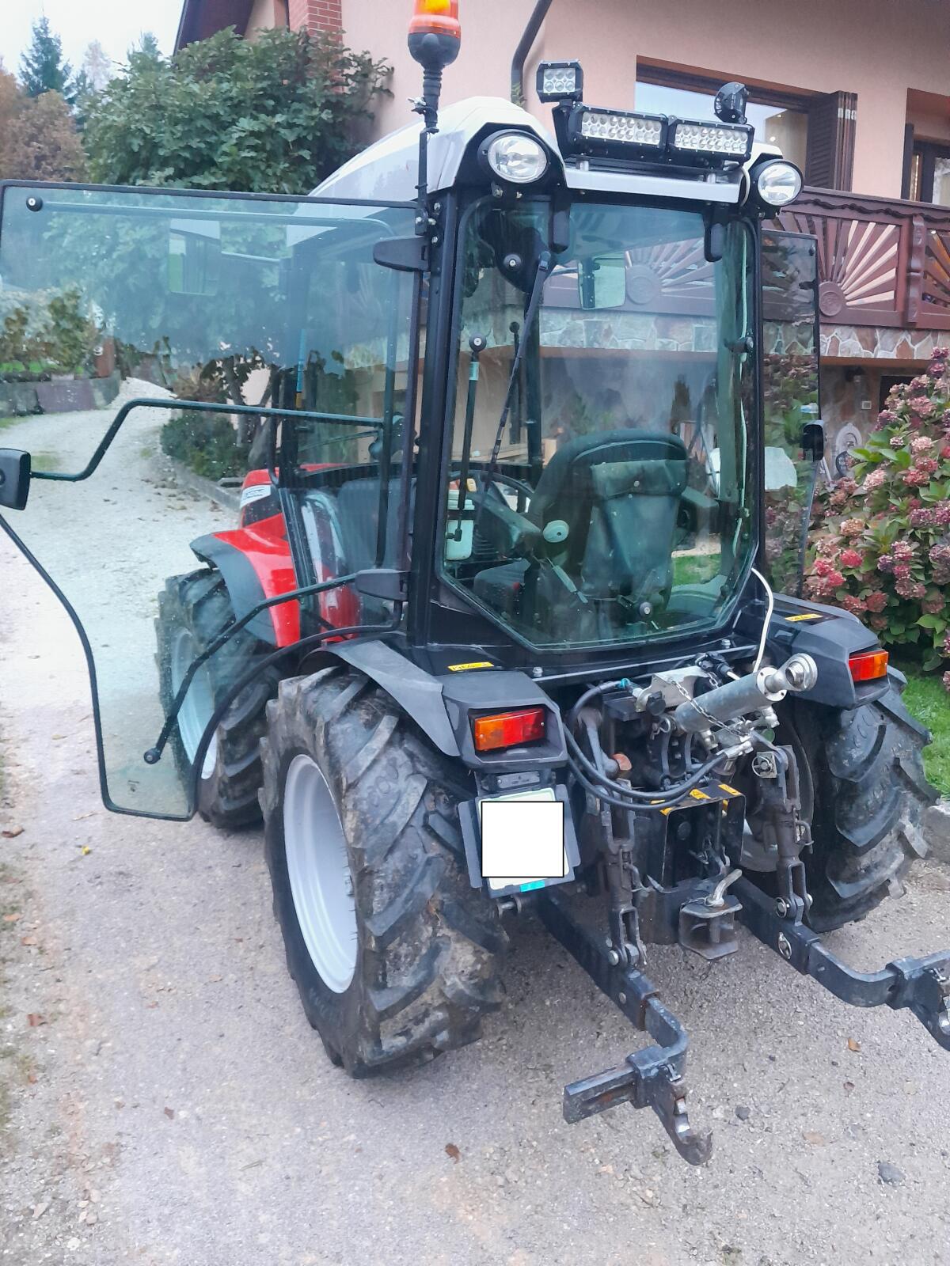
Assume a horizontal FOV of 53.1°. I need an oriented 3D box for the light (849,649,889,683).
[{"bbox_3d":[0.998,0.086,2.451,0.158,0.066,0.042,-7,13,-24],"label":"light"}]

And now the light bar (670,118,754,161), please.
[{"bbox_3d":[0.528,-1.142,2.205,0.234,0.080,0.065,-7,23,-24],"label":"light bar"}]

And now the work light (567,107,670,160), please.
[{"bbox_3d":[0.307,-1.115,2.110,0.234,0.080,0.065,-7,23,-24],"label":"work light"}]

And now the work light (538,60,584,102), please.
[{"bbox_3d":[0.184,-1.183,2.048,0.097,0.080,0.065,0,20,7],"label":"work light"}]

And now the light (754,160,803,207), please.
[{"bbox_3d":[0.719,-1.099,2.340,0.148,0.105,0.080,-9,22,-29],"label":"light"}]

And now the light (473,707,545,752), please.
[{"bbox_3d":[0.070,0.206,2.027,0.158,0.066,0.042,-7,13,-24],"label":"light"}]

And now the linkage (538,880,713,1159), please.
[{"bbox_3d":[0.220,0.854,2.163,0.345,0.240,0.850,-7,13,-24],"label":"linkage"}]

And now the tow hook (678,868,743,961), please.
[{"bbox_3d":[0.570,0.678,2.312,0.105,0.168,0.130,-7,13,-24],"label":"tow hook"}]

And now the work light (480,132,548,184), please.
[{"bbox_3d":[0.080,-1.016,2.047,0.148,0.105,0.080,-6,21,-20],"label":"work light"}]

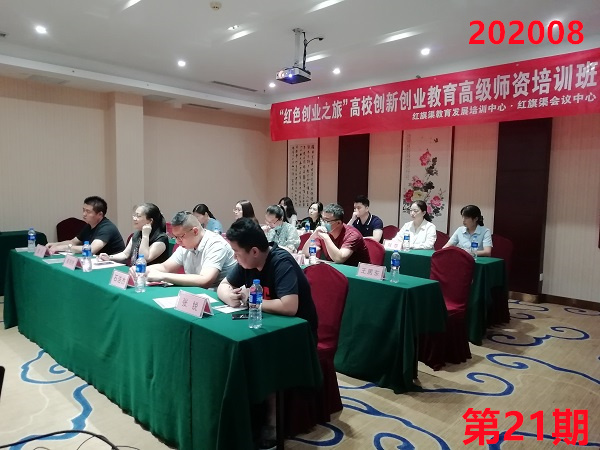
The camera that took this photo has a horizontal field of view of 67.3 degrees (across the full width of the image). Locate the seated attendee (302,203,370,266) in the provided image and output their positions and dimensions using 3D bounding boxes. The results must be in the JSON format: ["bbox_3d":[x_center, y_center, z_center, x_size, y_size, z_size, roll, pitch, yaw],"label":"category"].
[{"bbox_3d":[0.333,0.438,4.252,0.552,1.261,0.768,6,7,44],"label":"seated attendee"}]

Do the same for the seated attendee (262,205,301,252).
[{"bbox_3d":[-0.274,0.400,4.842,0.492,1.212,0.739,6,7,44],"label":"seated attendee"}]

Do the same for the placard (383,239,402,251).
[{"bbox_3d":[1.050,0.223,5.040,0.207,0.102,0.084,6,7,44],"label":"placard"}]

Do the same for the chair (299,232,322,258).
[{"bbox_3d":[-0.118,0.543,4.933,0.453,0.916,0.532,6,7,44],"label":"chair"}]

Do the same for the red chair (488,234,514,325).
[{"bbox_3d":[2.006,0.600,4.977,0.470,0.950,0.570,6,7,44],"label":"red chair"}]

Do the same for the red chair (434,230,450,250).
[{"bbox_3d":[1.524,0.548,5.439,0.470,0.950,0.570,6,7,44],"label":"red chair"}]

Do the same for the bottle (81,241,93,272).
[{"bbox_3d":[-1.675,0.244,3.541,0.067,0.236,0.067,6,7,44],"label":"bottle"}]

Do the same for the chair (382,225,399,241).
[{"bbox_3d":[1.039,0.496,5.905,0.470,0.950,0.570,6,7,44],"label":"chair"}]

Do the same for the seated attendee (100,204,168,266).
[{"bbox_3d":[-1.425,0.436,3.942,0.512,1.251,0.768,6,7,44],"label":"seated attendee"}]

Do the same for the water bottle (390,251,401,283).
[{"bbox_3d":[0.709,0.304,3.305,0.066,0.230,0.066,6,7,44],"label":"water bottle"}]

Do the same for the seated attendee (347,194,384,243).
[{"bbox_3d":[0.797,0.288,5.861,0.510,1.360,0.720,6,7,44],"label":"seated attendee"}]

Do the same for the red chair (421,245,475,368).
[{"bbox_3d":[1.171,0.678,3.868,0.470,0.950,0.560,6,7,44],"label":"red chair"}]

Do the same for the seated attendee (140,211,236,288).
[{"bbox_3d":[-0.789,0.510,3.285,0.552,1.241,0.788,6,7,44],"label":"seated attendee"}]

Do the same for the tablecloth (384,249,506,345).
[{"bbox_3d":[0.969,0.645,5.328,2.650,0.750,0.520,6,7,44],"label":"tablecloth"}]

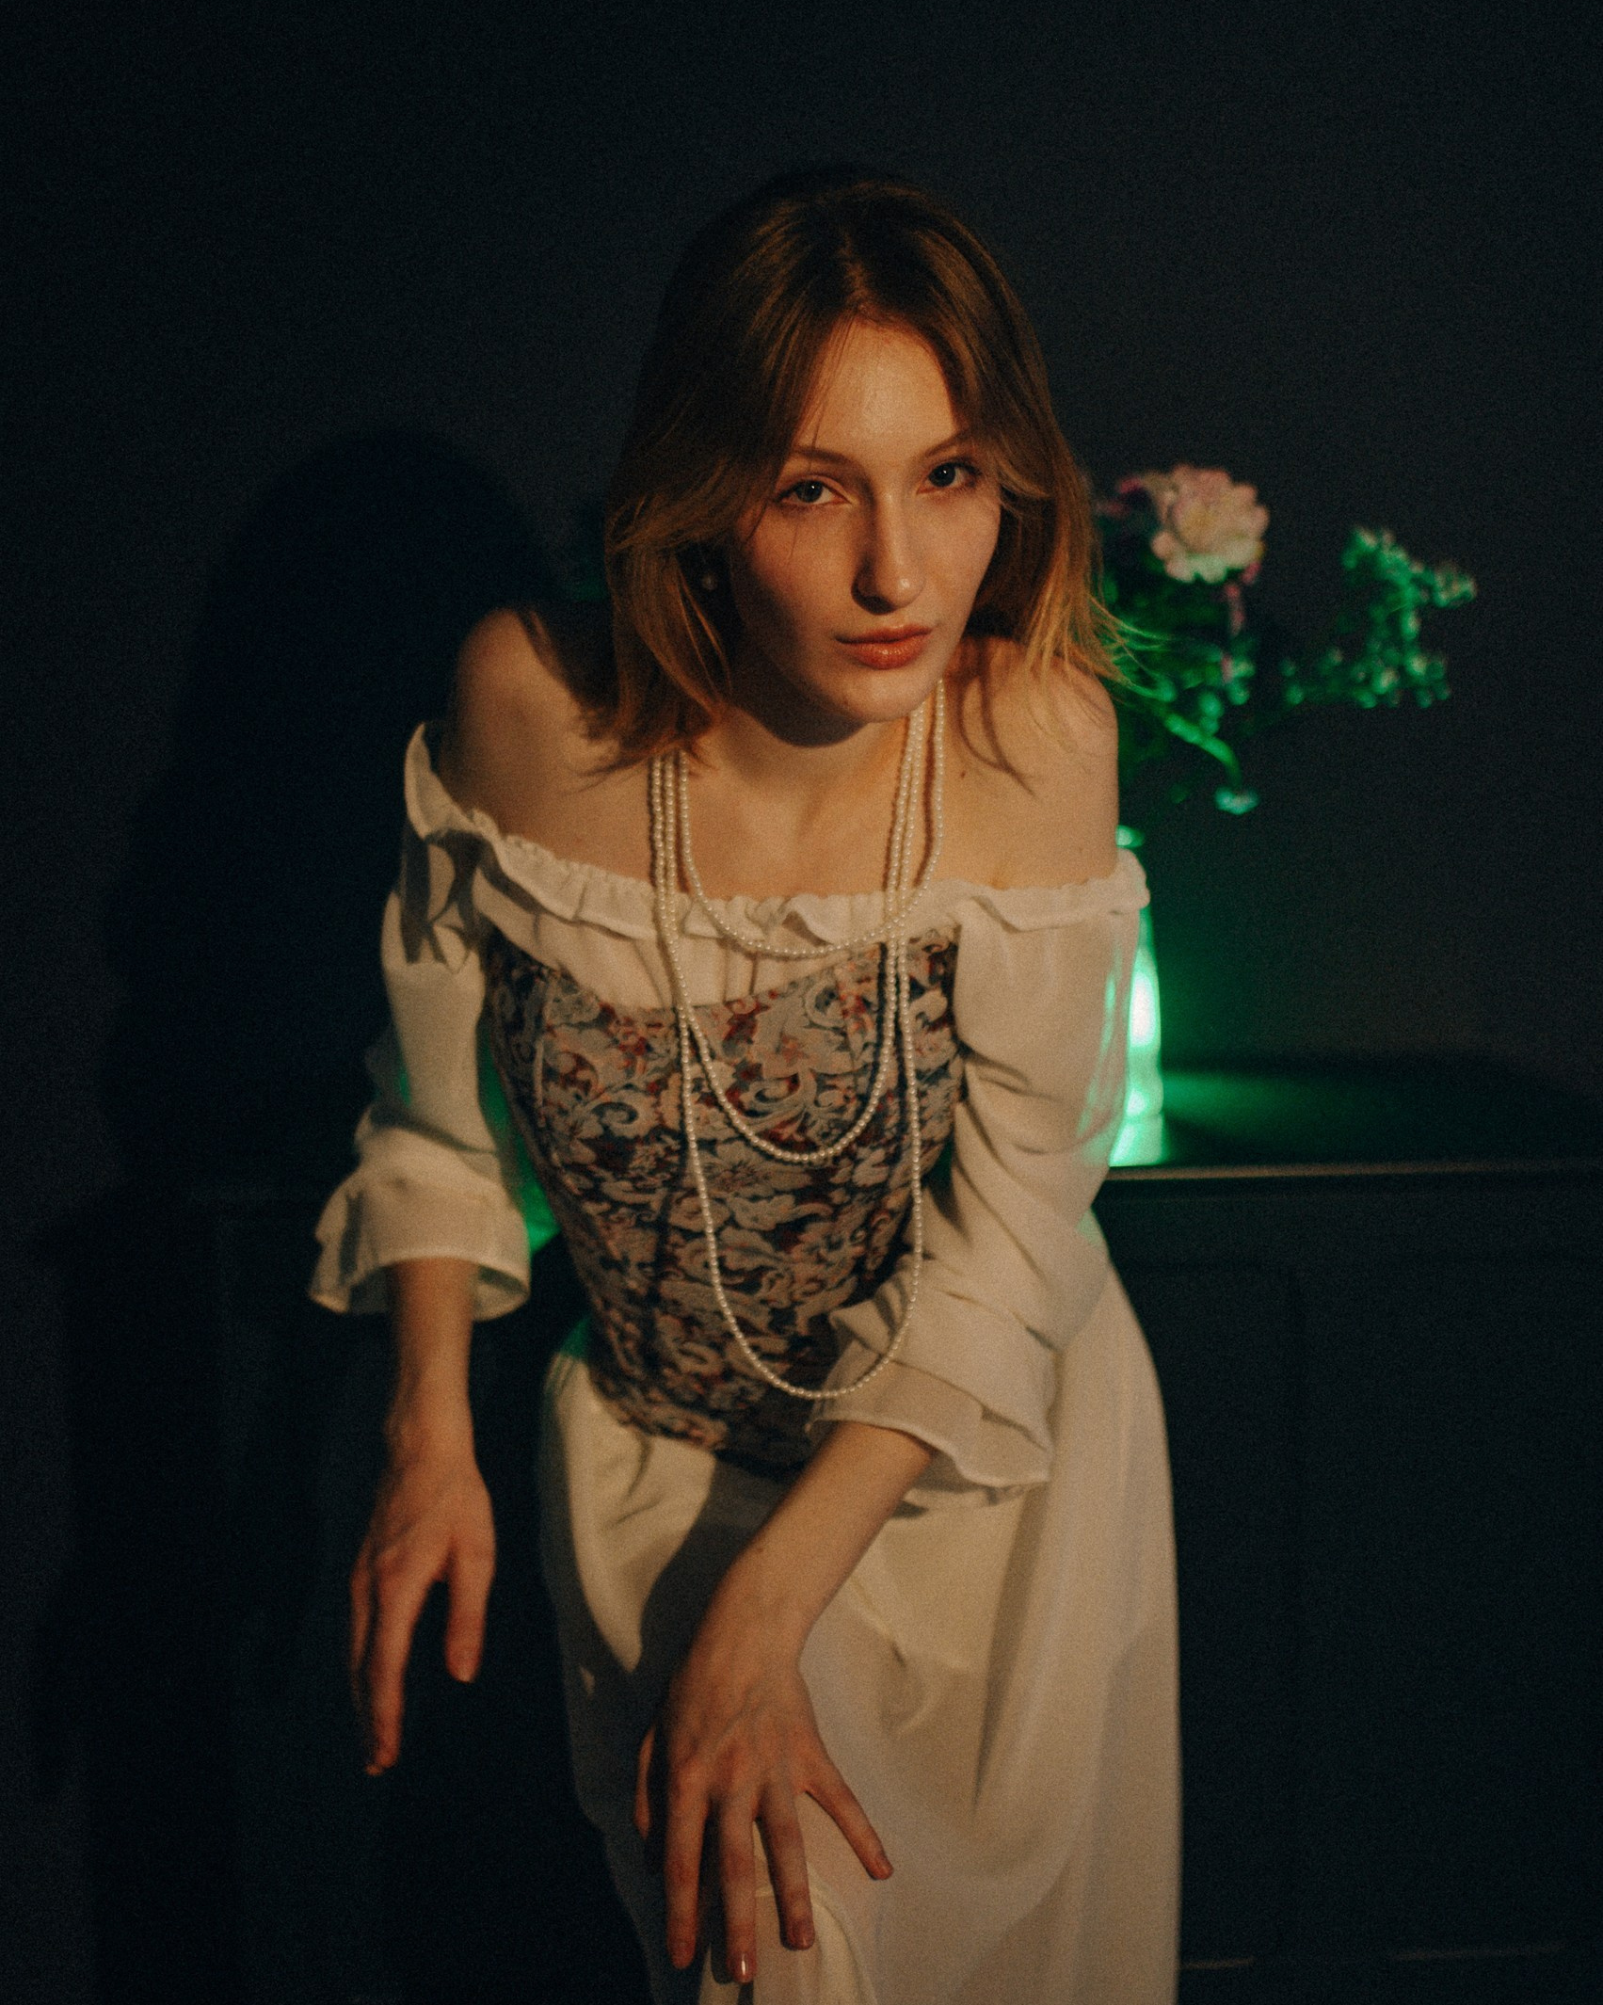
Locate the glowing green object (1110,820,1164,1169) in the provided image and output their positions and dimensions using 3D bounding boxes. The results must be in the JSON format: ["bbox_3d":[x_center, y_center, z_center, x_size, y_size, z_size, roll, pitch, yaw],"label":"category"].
[{"bbox_3d":[0.201,-0.003,1.560,0.085,0.220,0.085,0,7,0],"label":"glowing green object"}]

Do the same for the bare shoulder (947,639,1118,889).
[{"bbox_3d":[0.123,-0.128,1.250,0.098,0.128,0.110,-1,7,-6],"label":"bare shoulder"}]

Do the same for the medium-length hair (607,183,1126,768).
[{"bbox_3d":[0.026,-0.272,1.180,0.230,0.285,0.230,-9,13,-14],"label":"medium-length hair"}]

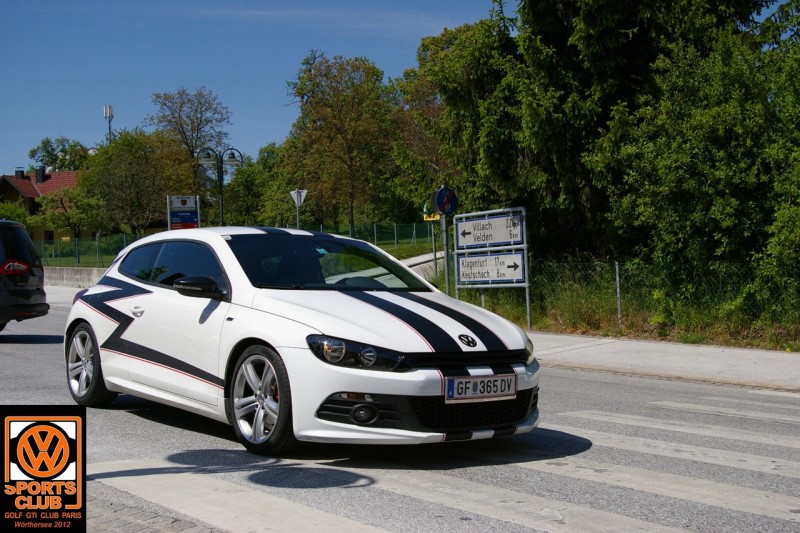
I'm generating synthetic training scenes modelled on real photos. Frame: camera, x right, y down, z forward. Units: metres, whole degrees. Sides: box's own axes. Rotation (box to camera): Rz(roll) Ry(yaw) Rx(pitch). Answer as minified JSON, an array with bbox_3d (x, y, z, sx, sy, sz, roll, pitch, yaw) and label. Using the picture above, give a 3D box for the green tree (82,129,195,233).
[{"bbox_3d":[-14.642,-4.630,57.000,6.300,6.200,6.200,-1,-1,0],"label":"green tree"}]

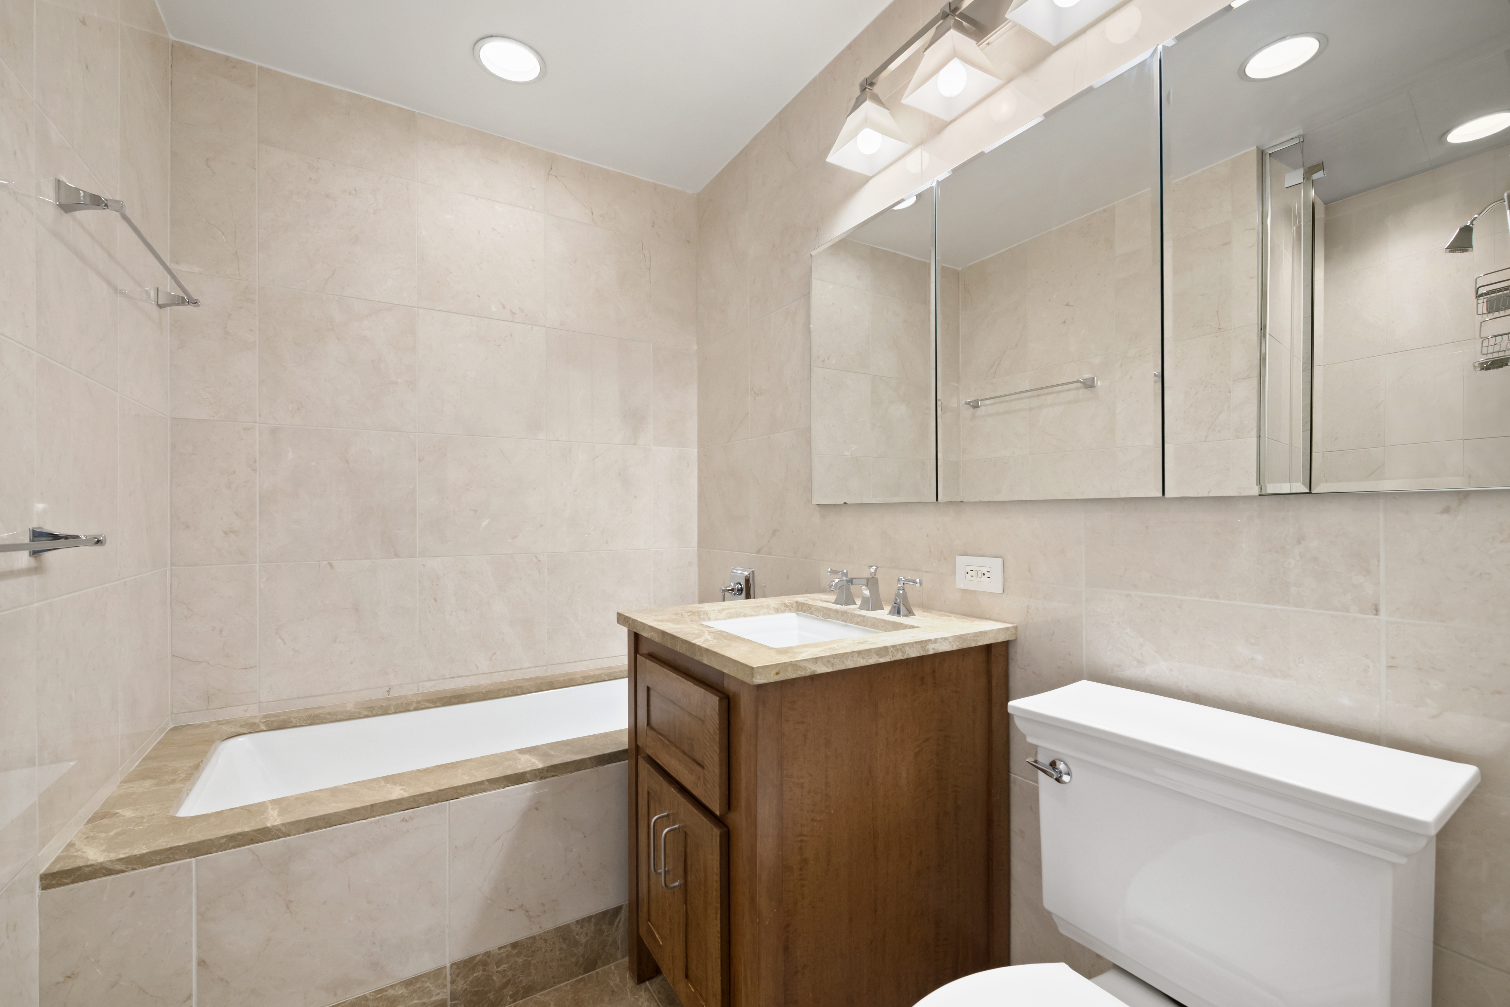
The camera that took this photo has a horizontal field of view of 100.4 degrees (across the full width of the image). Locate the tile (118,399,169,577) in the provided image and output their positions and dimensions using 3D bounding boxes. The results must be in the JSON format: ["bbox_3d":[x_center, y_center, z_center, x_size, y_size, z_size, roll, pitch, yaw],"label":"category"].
[{"bbox_3d":[-1.492,-0.032,1.532,0.014,0.401,0.407,0,-1,-32],"label":"tile"}]

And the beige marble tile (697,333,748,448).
[{"bbox_3d":[-0.123,-0.434,2.417,0.012,0.405,0.405,0,-1,-32],"label":"beige marble tile"}]

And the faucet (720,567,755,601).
[{"bbox_3d":[-0.084,0.307,2.219,0.104,0.146,0.151,0,-1,-32],"label":"faucet"}]

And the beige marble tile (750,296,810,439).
[{"bbox_3d":[0.092,-0.439,2.072,0.012,0.405,0.405,0,-1,-32],"label":"beige marble tile"}]

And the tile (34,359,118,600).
[{"bbox_3d":[-1.277,-0.037,1.186,0.014,0.401,0.401,0,-1,-32],"label":"tile"}]

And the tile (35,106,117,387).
[{"bbox_3d":[-1.277,-0.442,1.190,0.012,0.405,0.405,0,-1,-32],"label":"tile"}]

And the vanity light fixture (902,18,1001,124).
[{"bbox_3d":[0.421,-0.956,1.344,0.146,0.159,0.151,0,-1,-32],"label":"vanity light fixture"}]

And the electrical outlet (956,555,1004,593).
[{"bbox_3d":[0.498,0.158,1.403,0.008,0.073,0.121,0,-1,-32],"label":"electrical outlet"}]

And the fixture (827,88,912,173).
[{"bbox_3d":[0.285,-0.961,1.573,0.153,0.178,0.158,0,-1,-32],"label":"fixture"}]

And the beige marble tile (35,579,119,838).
[{"bbox_3d":[-1.275,0.370,1.182,0.014,0.401,0.401,0,-1,-32],"label":"beige marble tile"}]

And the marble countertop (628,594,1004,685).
[{"bbox_3d":[0.109,0.276,1.422,0.646,0.030,0.630,0,-1,-32],"label":"marble countertop"}]

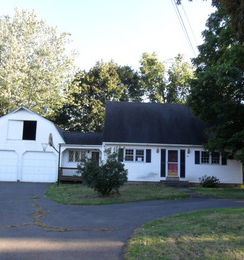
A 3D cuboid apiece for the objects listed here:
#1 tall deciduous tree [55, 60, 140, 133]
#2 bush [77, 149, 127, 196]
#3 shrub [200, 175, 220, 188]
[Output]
[{"bbox_3d":[-3.446,-1.911,35.383,11.000,14.600,10.500,2,-6,0],"label":"tall deciduous tree"},{"bbox_3d":[-1.010,2.079,13.353,2.350,2.200,2.200,2,-6,0],"label":"bush"},{"bbox_3d":[5.805,3.389,18.012,1.300,0.880,1.200,2,-6,0],"label":"shrub"}]

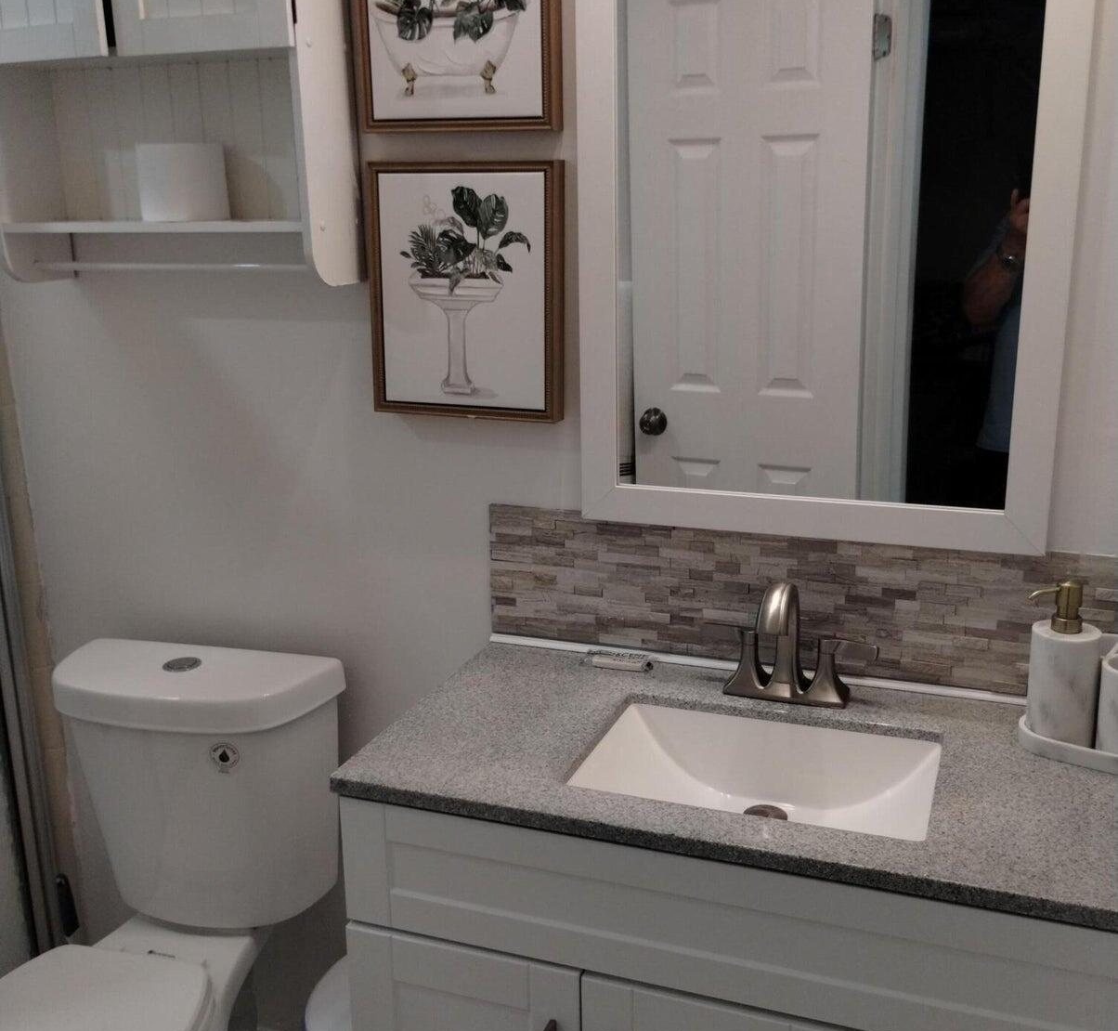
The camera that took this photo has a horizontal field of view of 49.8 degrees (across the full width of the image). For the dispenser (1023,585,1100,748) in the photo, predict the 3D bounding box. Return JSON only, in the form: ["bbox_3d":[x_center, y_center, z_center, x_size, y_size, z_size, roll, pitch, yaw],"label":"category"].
[{"bbox_3d":[0.598,0.175,1.438,0.089,0.205,0.076,-1,15,-2],"label":"dispenser"}]

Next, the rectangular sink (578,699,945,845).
[{"bbox_3d":[0.244,0.353,1.465,0.414,0.125,0.285,4,16,20],"label":"rectangular sink"}]

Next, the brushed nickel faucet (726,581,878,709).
[{"bbox_3d":[0.294,0.171,1.574,0.231,0.169,0.170,4,16,20],"label":"brushed nickel faucet"}]

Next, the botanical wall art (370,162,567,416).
[{"bbox_3d":[-0.131,-0.317,1.711,0.283,0.354,0.037,4,16,20],"label":"botanical wall art"}]

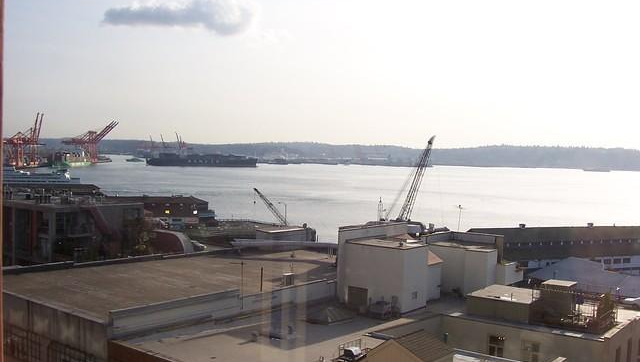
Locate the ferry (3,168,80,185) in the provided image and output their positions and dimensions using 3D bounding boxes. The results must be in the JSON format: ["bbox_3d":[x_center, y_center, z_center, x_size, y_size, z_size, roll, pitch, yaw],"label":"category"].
[{"bbox_3d":[-319.990,-5.130,724.780,125.000,22.000,24.000,1,3,-24],"label":"ferry"}]

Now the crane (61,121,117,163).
[{"bbox_3d":[-562.350,-96.850,1678.140,122.000,103.000,32.000,2,2,-5],"label":"crane"}]

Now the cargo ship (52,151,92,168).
[{"bbox_3d":[-549.730,-50.670,1524.870,32.000,34.000,235.000,2,2,-5],"label":"cargo ship"}]

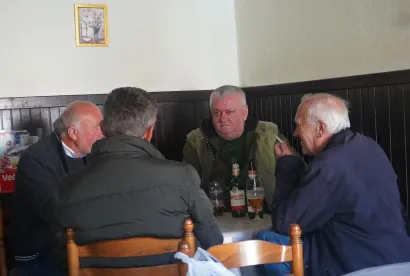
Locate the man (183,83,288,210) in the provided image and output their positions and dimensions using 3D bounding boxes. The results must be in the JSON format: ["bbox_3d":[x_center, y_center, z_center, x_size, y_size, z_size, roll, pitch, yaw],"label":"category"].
[{"bbox_3d":[0.163,0.391,2.992,0.560,1.280,0.700,-2,2,6],"label":"man"}]

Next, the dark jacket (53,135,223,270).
[{"bbox_3d":[-0.226,0.306,2.179,0.570,0.640,0.460,-2,2,11],"label":"dark jacket"}]

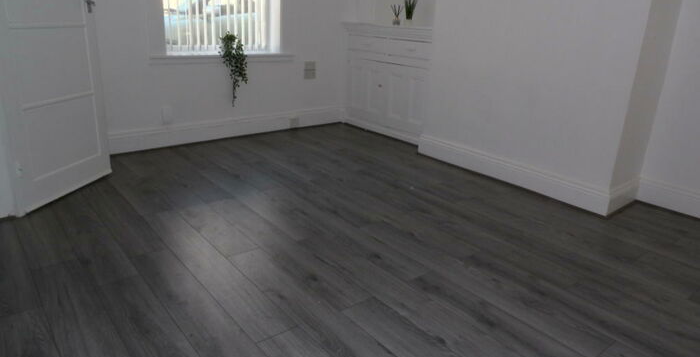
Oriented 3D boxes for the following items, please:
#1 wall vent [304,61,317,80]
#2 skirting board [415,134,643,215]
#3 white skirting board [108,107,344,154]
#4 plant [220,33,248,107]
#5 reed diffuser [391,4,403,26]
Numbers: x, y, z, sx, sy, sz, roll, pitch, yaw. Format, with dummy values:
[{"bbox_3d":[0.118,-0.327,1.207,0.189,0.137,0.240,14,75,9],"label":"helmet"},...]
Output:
[{"bbox_3d":[-0.412,-1.109,4.980,0.147,0.182,0.015,-14,25,-40],"label":"wall vent"},{"bbox_3d":[1.323,-0.107,3.843,0.500,0.178,1.666,-12,24,-37],"label":"skirting board"},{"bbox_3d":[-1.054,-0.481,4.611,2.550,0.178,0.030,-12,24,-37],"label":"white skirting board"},{"bbox_3d":[-1.042,-0.970,4.355,0.235,0.640,0.180,-12,24,-37],"label":"plant"},{"bbox_3d":[0.469,-1.604,4.743,0.095,0.208,0.095,-12,24,-37],"label":"reed diffuser"}]

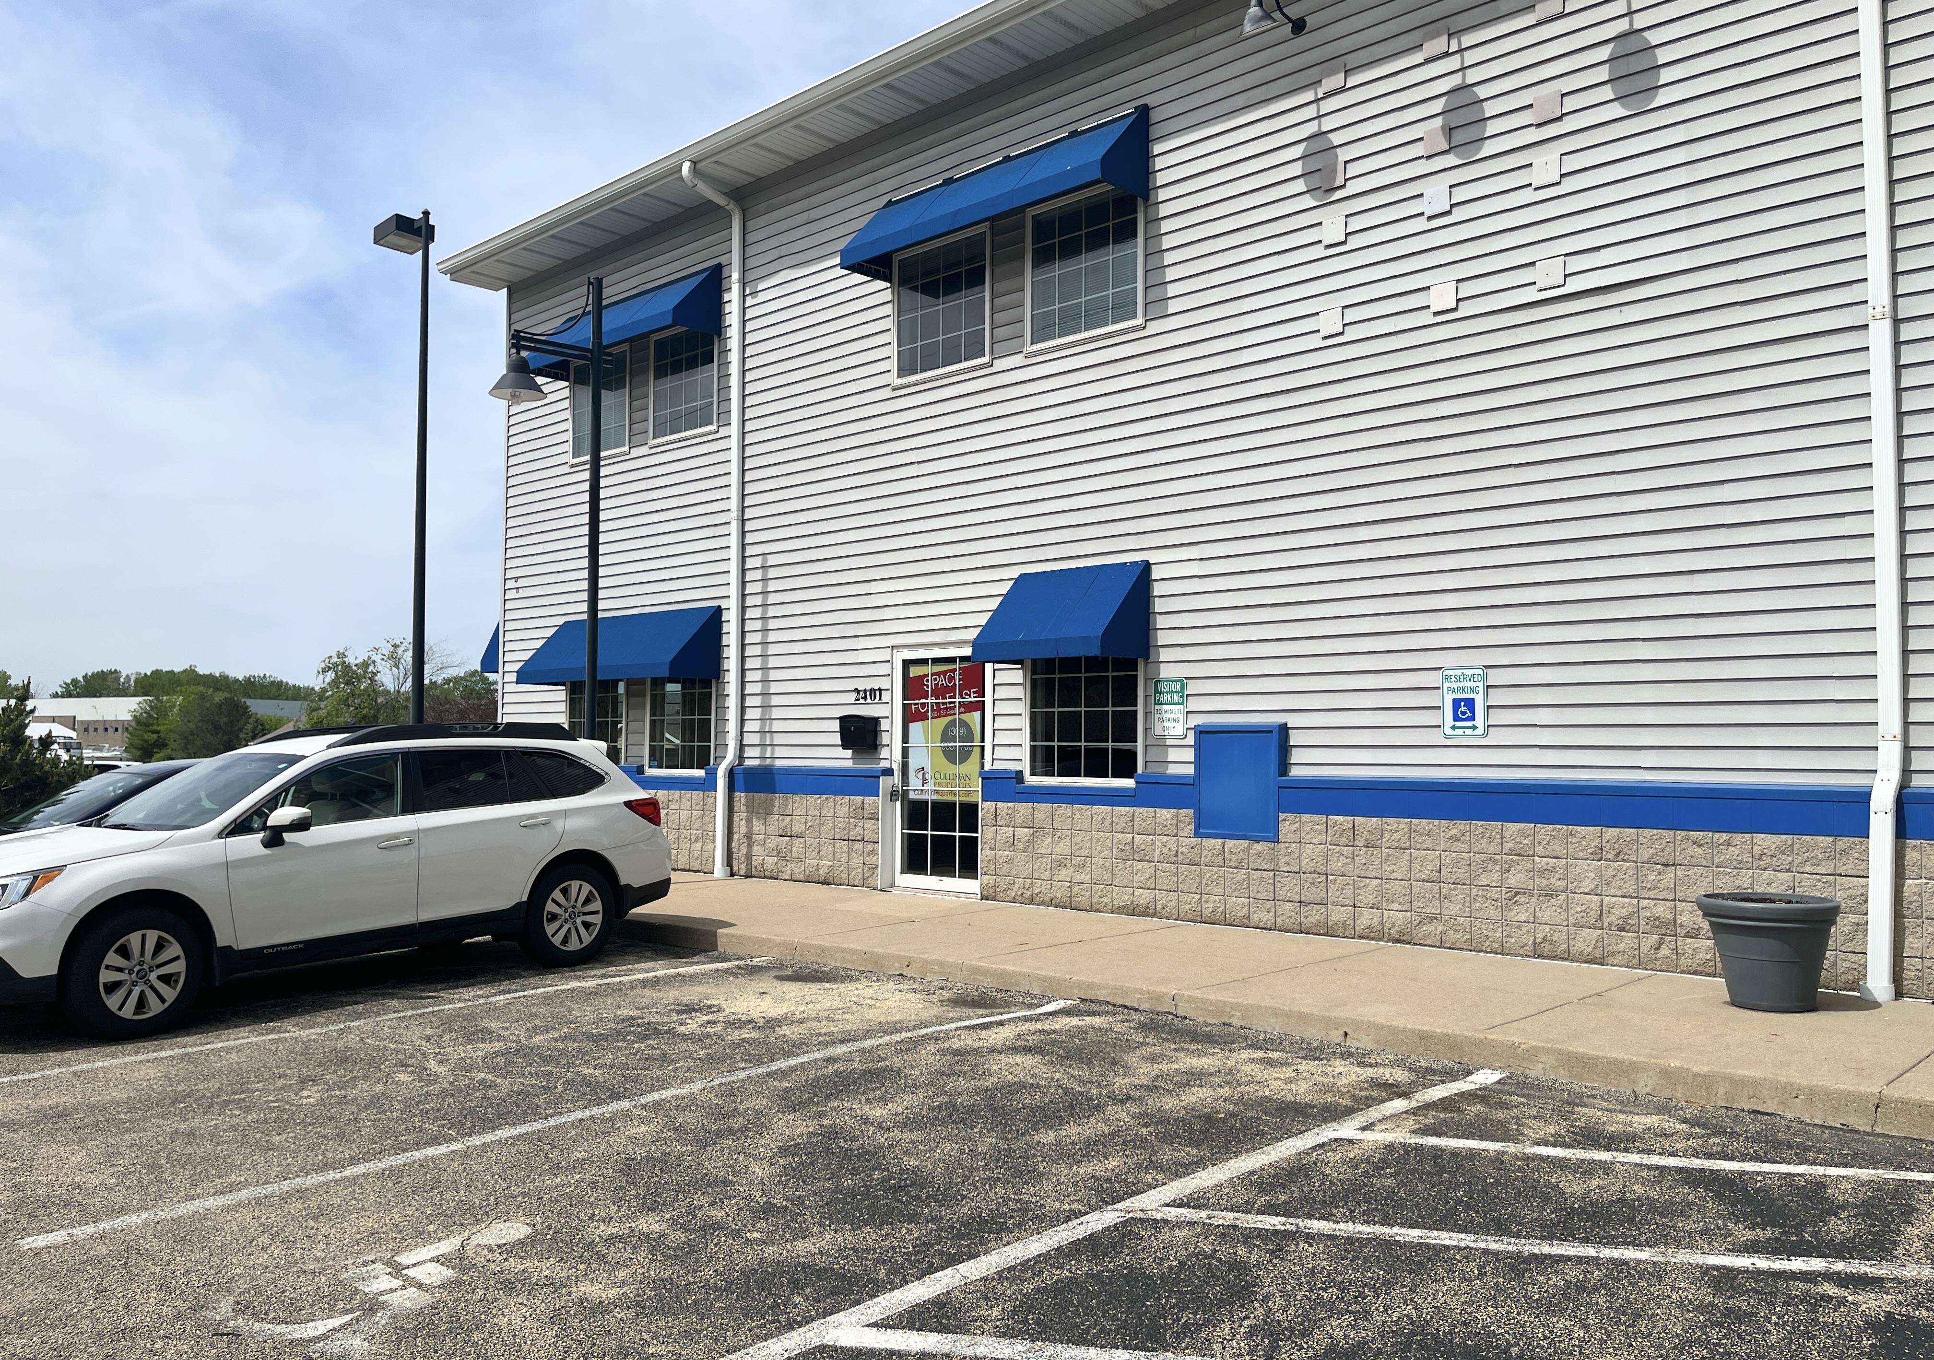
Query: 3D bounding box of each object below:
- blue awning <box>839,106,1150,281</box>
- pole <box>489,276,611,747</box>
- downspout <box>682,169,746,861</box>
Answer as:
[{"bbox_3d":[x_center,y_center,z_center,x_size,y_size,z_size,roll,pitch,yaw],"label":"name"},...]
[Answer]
[{"bbox_3d":[0.153,-4.061,12.064,2.910,0.790,0.620,-2,-4,43],"label":"blue awning"},{"bbox_3d":[-3.786,-0.954,13.251,1.090,5.680,0.520,3,-4,-42],"label":"pole"},{"bbox_3d":[-2.529,-1.594,14.474,0.135,7.040,0.650,-2,-3,43],"label":"downspout"}]

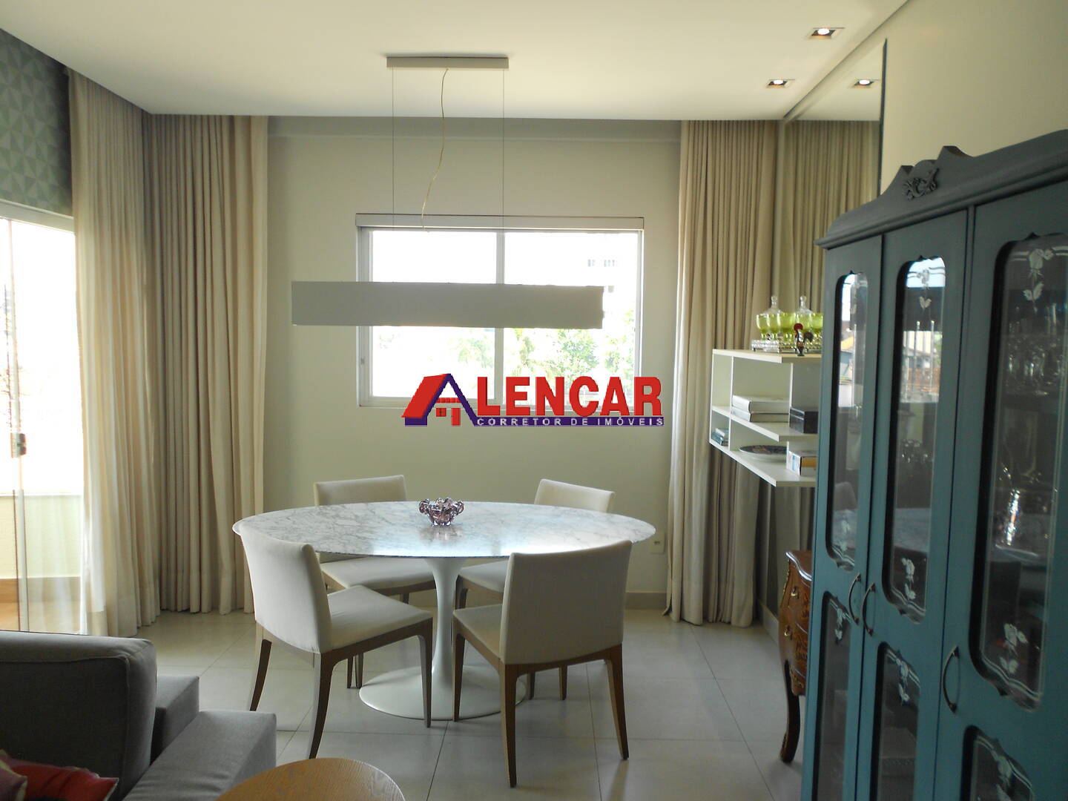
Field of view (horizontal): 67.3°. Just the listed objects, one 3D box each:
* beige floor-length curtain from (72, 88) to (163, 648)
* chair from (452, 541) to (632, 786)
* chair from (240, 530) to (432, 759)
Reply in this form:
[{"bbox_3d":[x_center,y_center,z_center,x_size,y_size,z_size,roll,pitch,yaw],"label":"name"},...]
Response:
[{"bbox_3d":[-2.140,-0.171,4.138,0.189,2.778,0.675,1,4,1],"label":"beige floor-length curtain"},{"bbox_3d":[0.029,0.914,3.119,0.506,0.829,0.575,-1,5,-25],"label":"chair"},{"bbox_3d":[-0.784,0.898,3.180,0.506,0.829,0.575,5,6,43],"label":"chair"}]

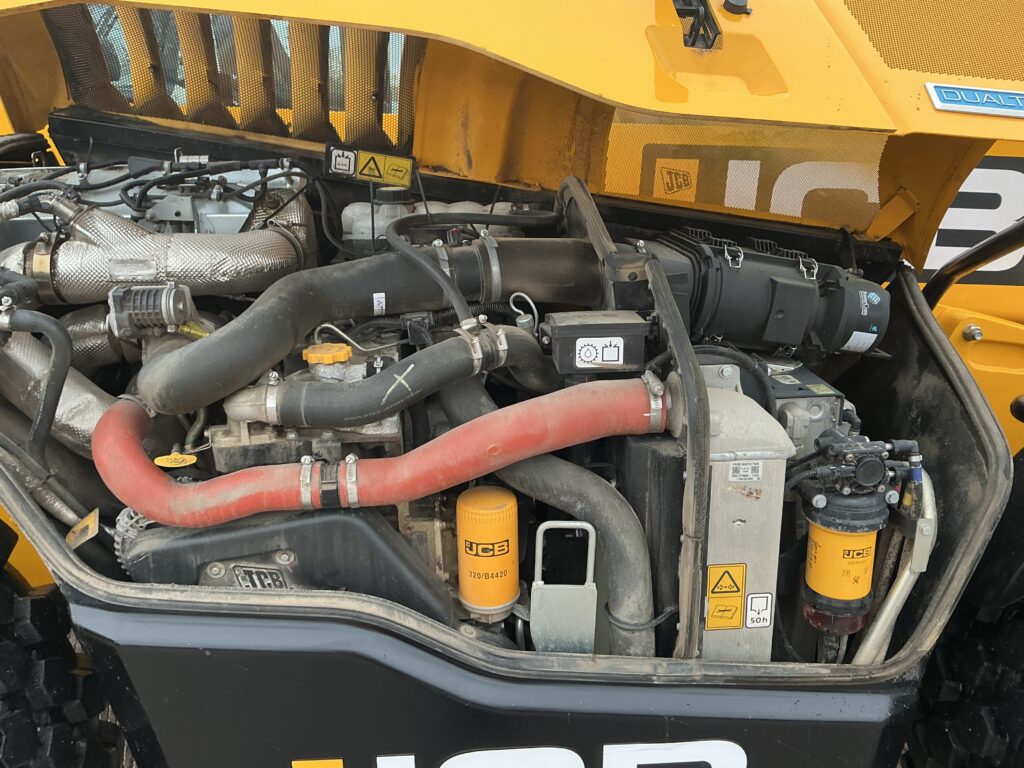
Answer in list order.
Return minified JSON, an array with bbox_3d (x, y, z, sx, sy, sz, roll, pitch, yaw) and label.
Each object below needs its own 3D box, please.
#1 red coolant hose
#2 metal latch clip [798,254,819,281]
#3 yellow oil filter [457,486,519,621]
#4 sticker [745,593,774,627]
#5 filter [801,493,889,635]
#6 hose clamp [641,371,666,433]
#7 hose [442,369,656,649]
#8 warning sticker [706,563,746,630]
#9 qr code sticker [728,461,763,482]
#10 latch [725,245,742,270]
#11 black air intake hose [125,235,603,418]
[{"bbox_3d":[-0.183,0.079,1.138,0.765,0.188,0.178,-2,17,-2],"label":"red coolant hose"},{"bbox_3d":[0.512,-0.201,1.430,0.029,0.043,0.014,7,-19,-5],"label":"metal latch clip"},{"bbox_3d":[-0.036,0.257,1.275,0.094,0.178,0.094,-1,17,1],"label":"yellow oil filter"},{"bbox_3d":[0.335,0.307,1.122,0.035,0.053,0.002,-2,17,-2],"label":"sticker"},{"bbox_3d":[0.439,0.237,1.100,0.106,0.175,0.106,-4,17,-8],"label":"filter"},{"bbox_3d":[0.184,0.024,1.075,0.018,0.080,0.080,-7,17,-1],"label":"hose clamp"},{"bbox_3d":[0.047,0.202,1.228,0.292,0.386,0.283,-2,17,-2],"label":"hose"},{"bbox_3d":[0.289,0.289,1.120,0.051,0.096,0.002,-2,17,-2],"label":"warning sticker"},{"bbox_3d":[0.303,0.114,1.075,0.041,0.028,0.001,-2,17,-2],"label":"qr code sticker"},{"bbox_3d":[0.383,-0.219,1.430,0.029,0.043,0.014,7,-19,-5],"label":"latch"},{"bbox_3d":[-0.222,-0.105,1.375,0.767,0.244,0.208,-2,17,-2],"label":"black air intake hose"}]

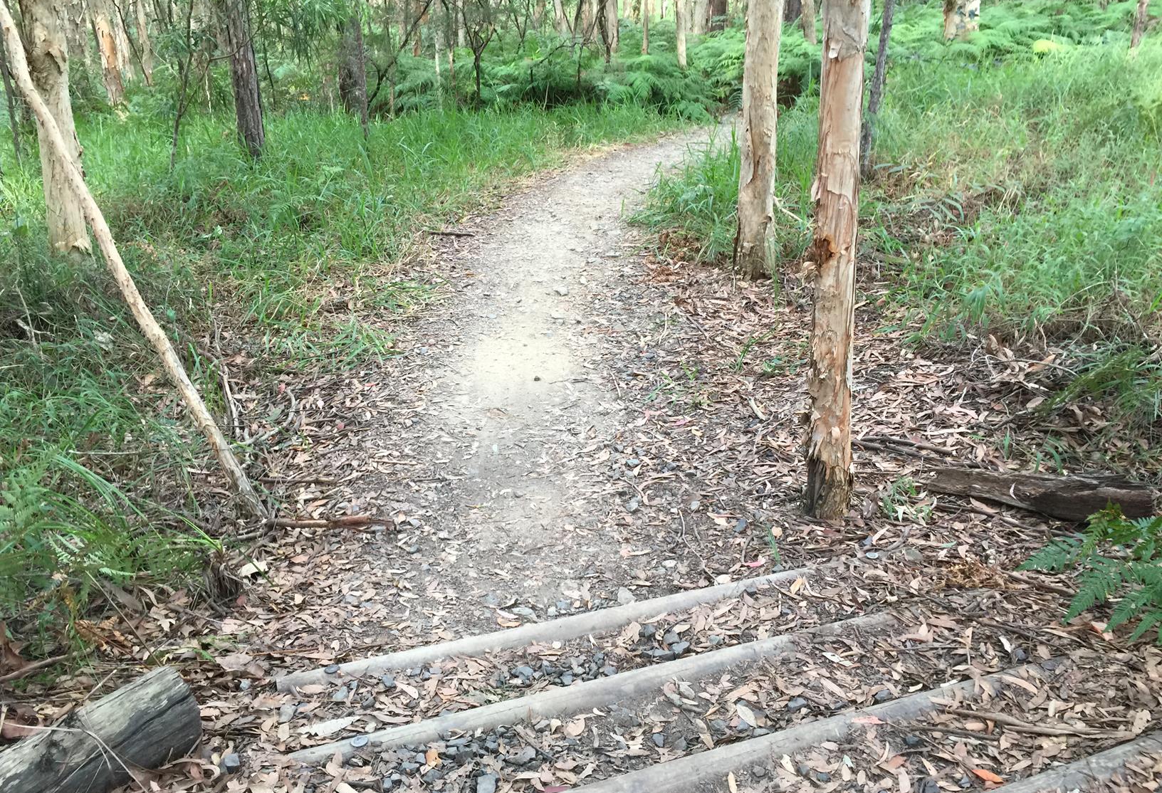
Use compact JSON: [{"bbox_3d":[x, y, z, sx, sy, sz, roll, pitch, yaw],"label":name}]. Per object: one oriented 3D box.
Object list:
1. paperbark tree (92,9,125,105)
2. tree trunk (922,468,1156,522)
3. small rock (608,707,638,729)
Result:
[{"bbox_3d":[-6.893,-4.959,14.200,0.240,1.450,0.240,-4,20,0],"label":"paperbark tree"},{"bbox_3d":[1.556,0.320,3.340,0.700,0.125,0.135,4,21,13],"label":"tree trunk"},{"bbox_3d":[0.097,0.749,2.270,0.066,0.030,0.050,-1,20,0],"label":"small rock"}]

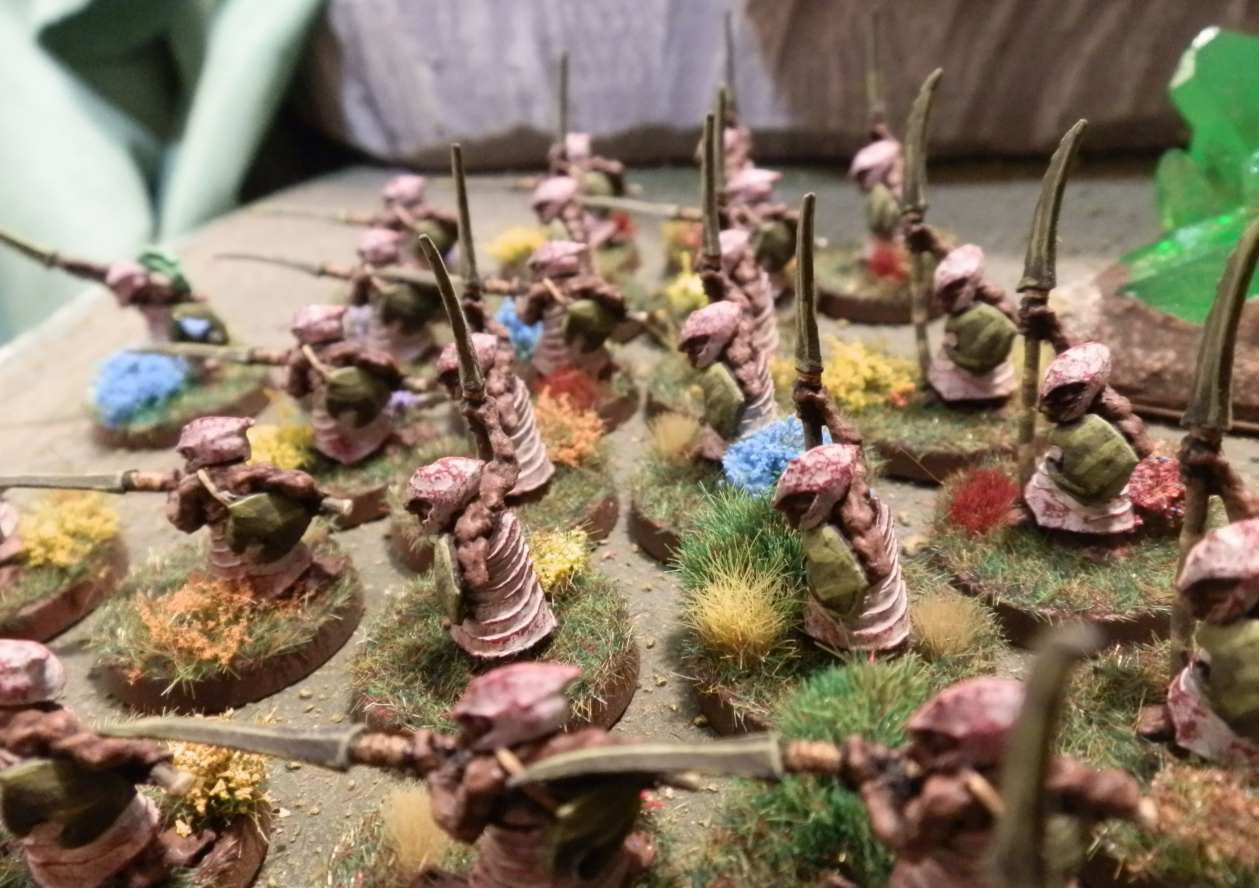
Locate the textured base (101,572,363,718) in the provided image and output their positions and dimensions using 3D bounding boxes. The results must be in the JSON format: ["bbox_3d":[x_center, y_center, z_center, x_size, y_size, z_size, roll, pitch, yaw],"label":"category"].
[{"bbox_3d":[-0.039,0.016,0.100,0.025,0.005,0.025,-19,32,-23],"label":"textured base"}]

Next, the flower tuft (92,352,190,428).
[{"bbox_3d":[-0.061,-0.007,0.127,0.012,0.007,0.011,-7,31,0],"label":"flower tuft"}]

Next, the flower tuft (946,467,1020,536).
[{"bbox_3d":[0.032,0.005,0.092,0.007,0.005,0.006,-7,31,0],"label":"flower tuft"}]

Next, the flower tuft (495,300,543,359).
[{"bbox_3d":[-0.014,-0.015,0.133,0.009,0.006,0.009,-7,31,0],"label":"flower tuft"}]

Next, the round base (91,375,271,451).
[{"bbox_3d":[-0.064,-0.007,0.145,0.025,0.005,0.025,-18,32,-22],"label":"round base"}]

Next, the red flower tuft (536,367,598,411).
[{"bbox_3d":[-0.008,-0.008,0.130,0.008,0.005,0.008,-7,30,-3],"label":"red flower tuft"}]

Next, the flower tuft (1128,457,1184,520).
[{"bbox_3d":[0.047,0.004,0.091,0.006,0.005,0.006,-7,31,0],"label":"flower tuft"}]

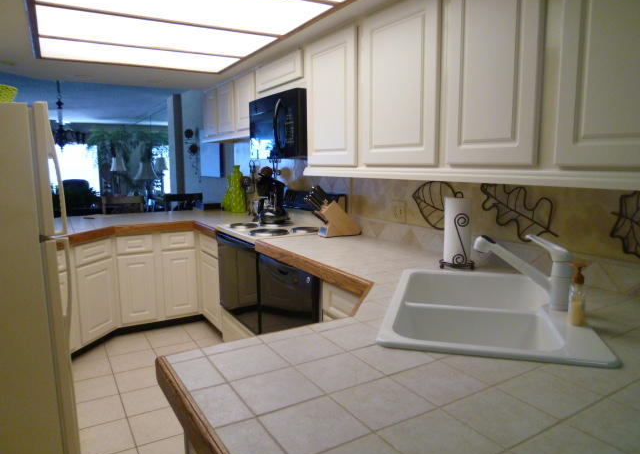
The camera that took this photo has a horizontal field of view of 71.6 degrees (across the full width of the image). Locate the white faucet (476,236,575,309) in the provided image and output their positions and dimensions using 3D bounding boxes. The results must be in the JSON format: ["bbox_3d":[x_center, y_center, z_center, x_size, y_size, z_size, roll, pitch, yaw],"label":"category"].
[{"bbox_3d":[0.665,0.141,1.458,0.290,0.230,0.060,3,9,22],"label":"white faucet"}]

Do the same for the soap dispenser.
[{"bbox_3d":[0.739,0.193,1.268,0.052,0.180,0.050,2,8,15],"label":"soap dispenser"}]

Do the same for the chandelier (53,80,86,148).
[{"bbox_3d":[-3.110,-1.369,5.400,0.560,0.800,0.560,-5,9,-31],"label":"chandelier"}]

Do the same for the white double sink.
[{"bbox_3d":[0.525,0.349,1.487,0.560,0.200,0.820,2,8,15],"label":"white double sink"}]

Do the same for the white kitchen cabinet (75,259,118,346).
[{"bbox_3d":[-1.916,0.531,3.343,0.550,0.560,0.420,1,8,10],"label":"white kitchen cabinet"}]

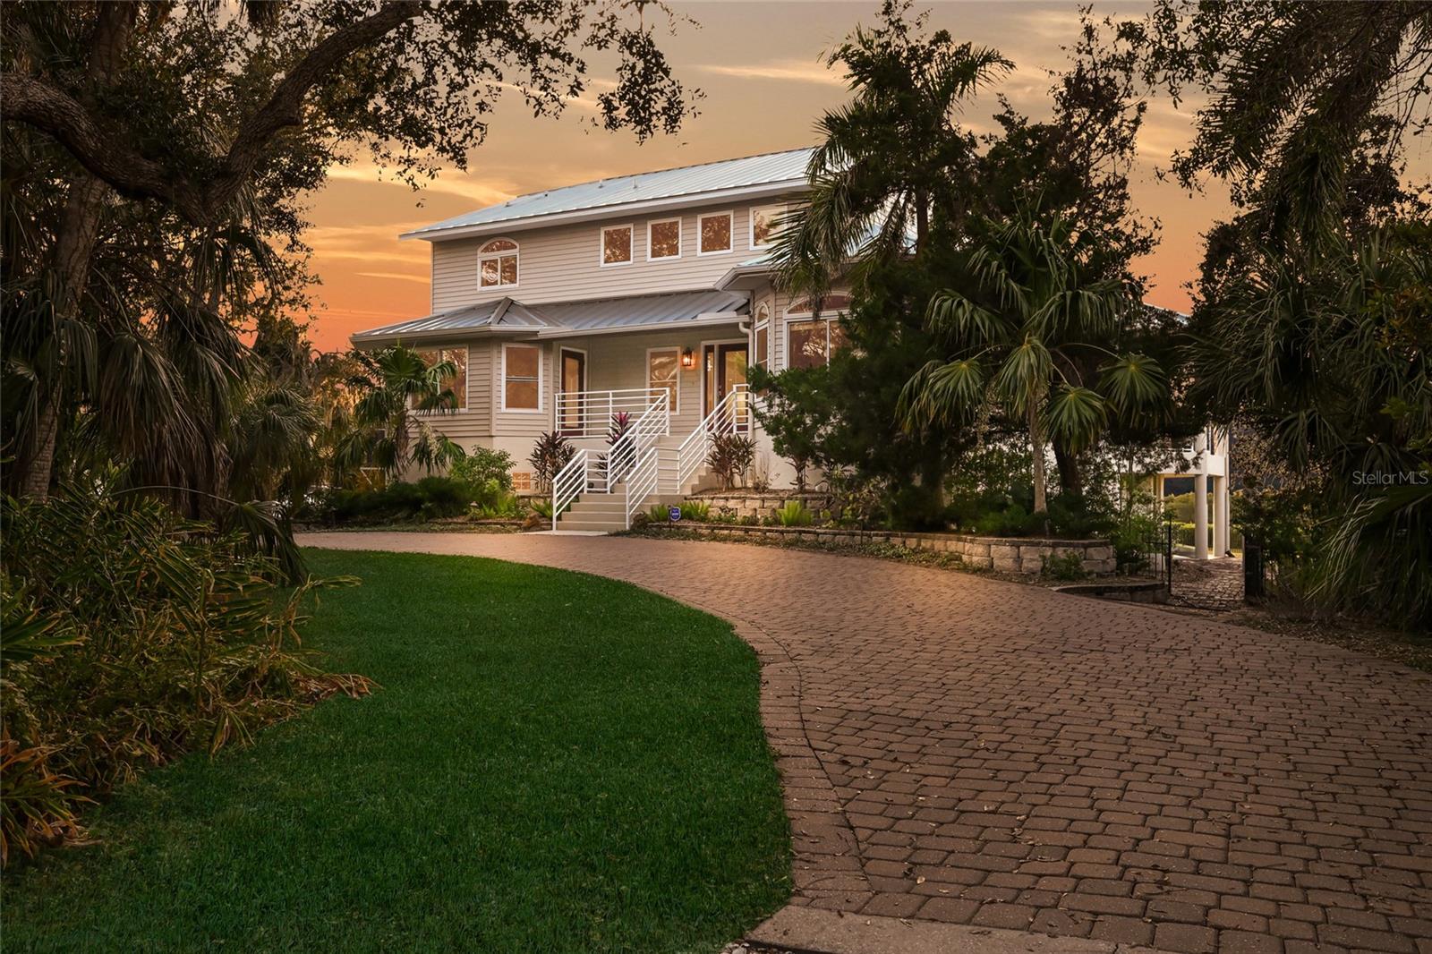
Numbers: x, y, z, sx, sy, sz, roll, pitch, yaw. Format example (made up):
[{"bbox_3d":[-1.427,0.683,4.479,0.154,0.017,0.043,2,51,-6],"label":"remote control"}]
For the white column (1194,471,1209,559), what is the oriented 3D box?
[{"bbox_3d":[14.659,1.221,36.000,0.390,2.550,0.390,0,-1,0],"label":"white column"}]

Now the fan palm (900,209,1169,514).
[{"bbox_3d":[4.445,-1.478,16.600,3.650,4.500,3.400,0,-1,0],"label":"fan palm"}]

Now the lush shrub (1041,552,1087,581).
[{"bbox_3d":[4.294,1.095,14.700,0.580,0.380,0.480,0,-1,0],"label":"lush shrub"}]

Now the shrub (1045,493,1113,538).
[{"bbox_3d":[4.877,0.517,16.000,0.950,0.620,0.850,0,-1,0],"label":"shrub"}]

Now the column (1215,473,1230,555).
[{"bbox_3d":[16.065,1.264,38.000,0.390,2.530,0.390,0,-1,0],"label":"column"}]

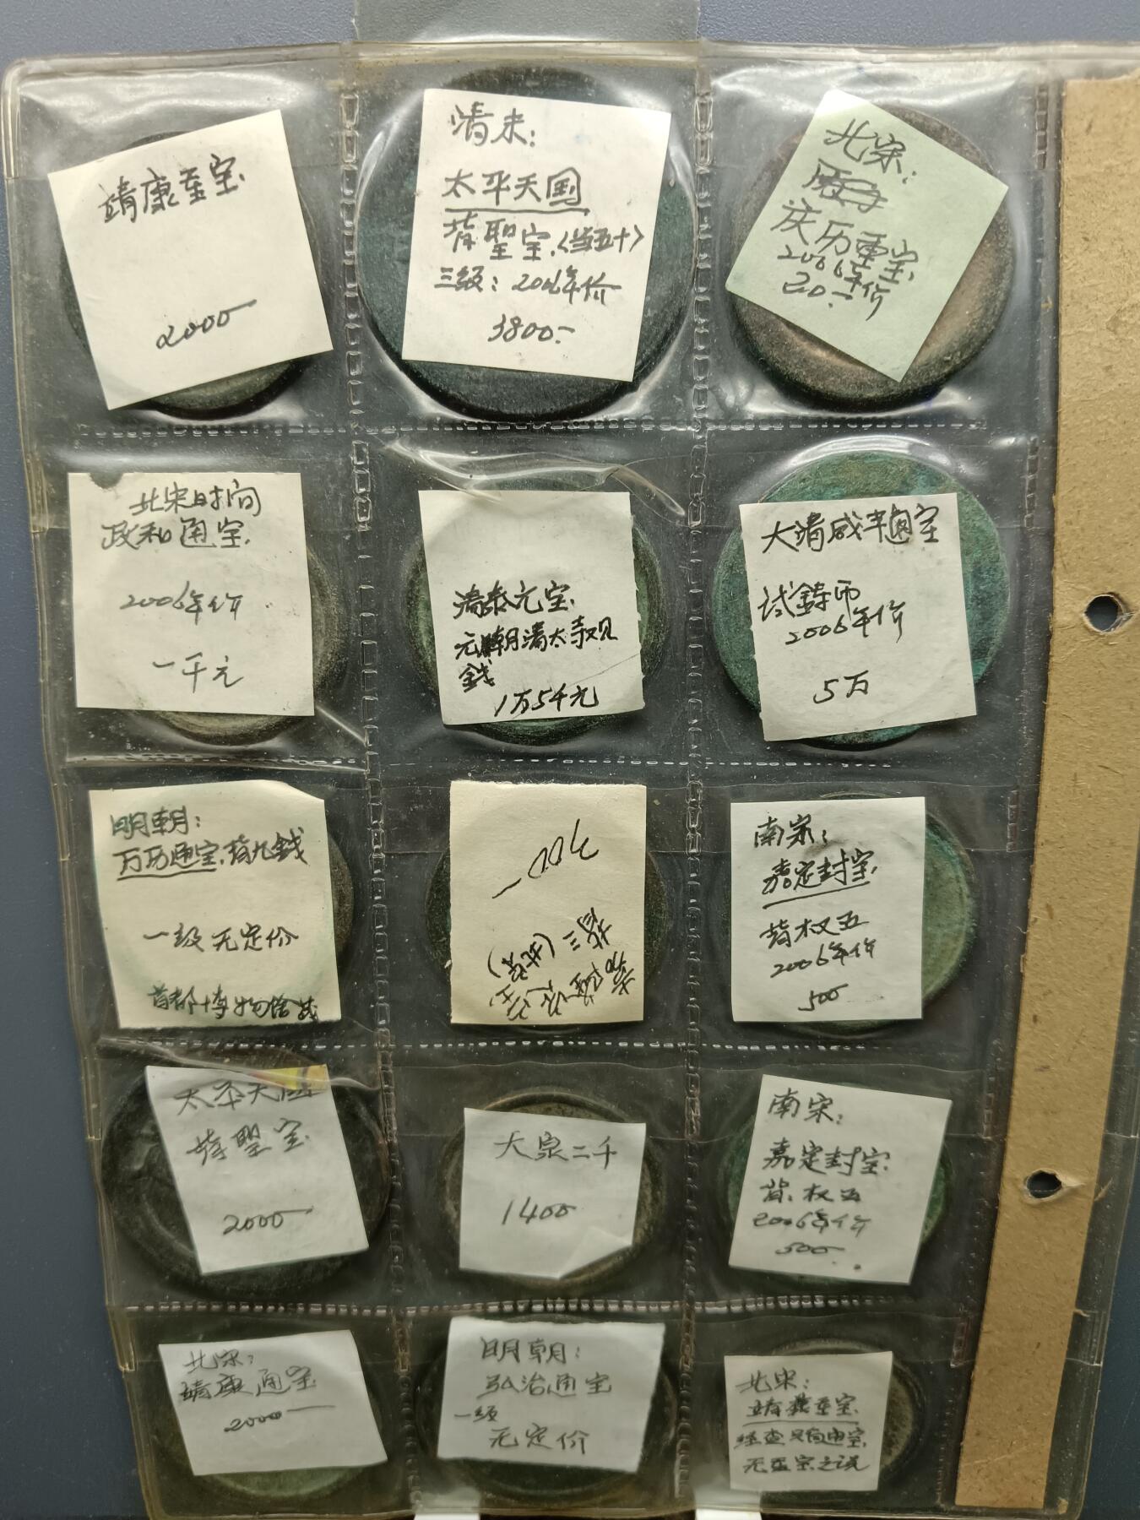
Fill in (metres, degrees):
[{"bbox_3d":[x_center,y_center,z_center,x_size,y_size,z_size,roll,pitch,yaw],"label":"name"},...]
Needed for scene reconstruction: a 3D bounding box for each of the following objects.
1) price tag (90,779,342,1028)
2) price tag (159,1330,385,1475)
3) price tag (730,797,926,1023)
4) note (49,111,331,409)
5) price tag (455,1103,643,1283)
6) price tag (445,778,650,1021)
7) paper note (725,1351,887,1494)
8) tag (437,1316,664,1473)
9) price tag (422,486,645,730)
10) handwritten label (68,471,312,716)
[{"bbox_3d":[-0.047,0.020,0.152,0.030,0.033,0.002,-1,13,0],"label":"price tag"},{"bbox_3d":[-0.045,0.099,0.174,0.030,0.027,0.002,-6,19,1],"label":"price tag"},{"bbox_3d":[0.035,0.021,0.153,0.026,0.032,0.002,-2,13,0],"label":"price tag"},{"bbox_3d":[-0.048,-0.064,0.146,0.030,0.030,0.002,-13,7,2],"label":"note"},{"bbox_3d":[-0.003,0.066,0.172,0.026,0.028,0.002,4,17,-1],"label":"price tag"},{"bbox_3d":[-0.003,0.019,0.153,0.026,0.034,0.002,0,13,-1],"label":"price tag"},{"bbox_3d":[0.039,0.110,0.188,0.026,0.033,0.002,-2,24,1],"label":"paper note"},{"bbox_3d":[-0.003,0.097,0.175,0.032,0.030,0.002,5,19,-3],"label":"tag"},{"bbox_3d":[-0.005,-0.020,0.145,0.026,0.029,0.002,-3,9,0],"label":"price tag"},{"bbox_3d":[-0.051,-0.022,0.152,0.032,0.032,0.002,1,9,0],"label":"handwritten label"}]

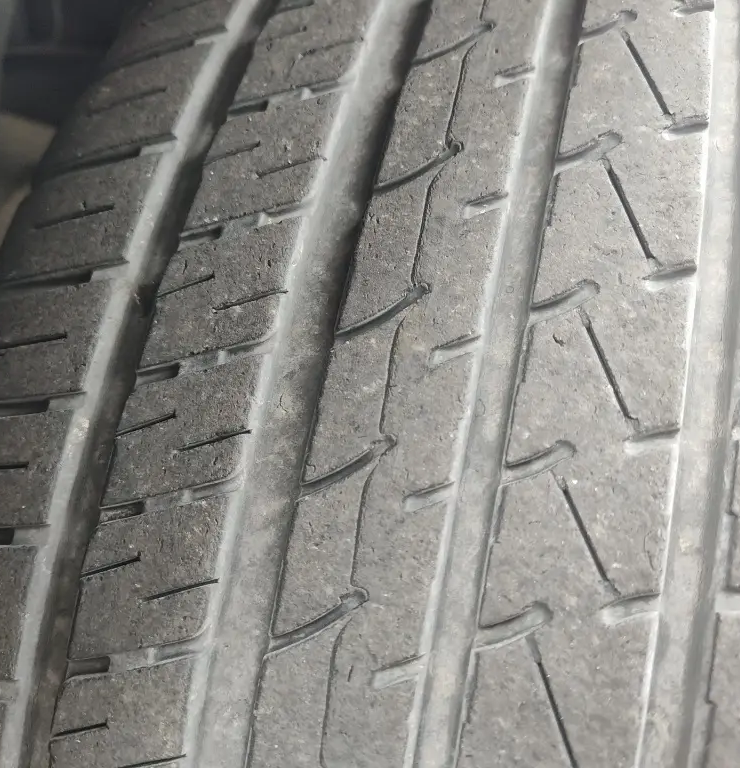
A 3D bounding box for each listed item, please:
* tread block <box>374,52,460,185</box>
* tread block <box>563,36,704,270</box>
[{"bbox_3d":[0.012,-0.055,0.145,0.013,0.007,0.039,10,67,13],"label":"tread block"},{"bbox_3d":[0.051,-0.046,0.134,0.026,0.056,0.007,10,-22,11],"label":"tread block"}]

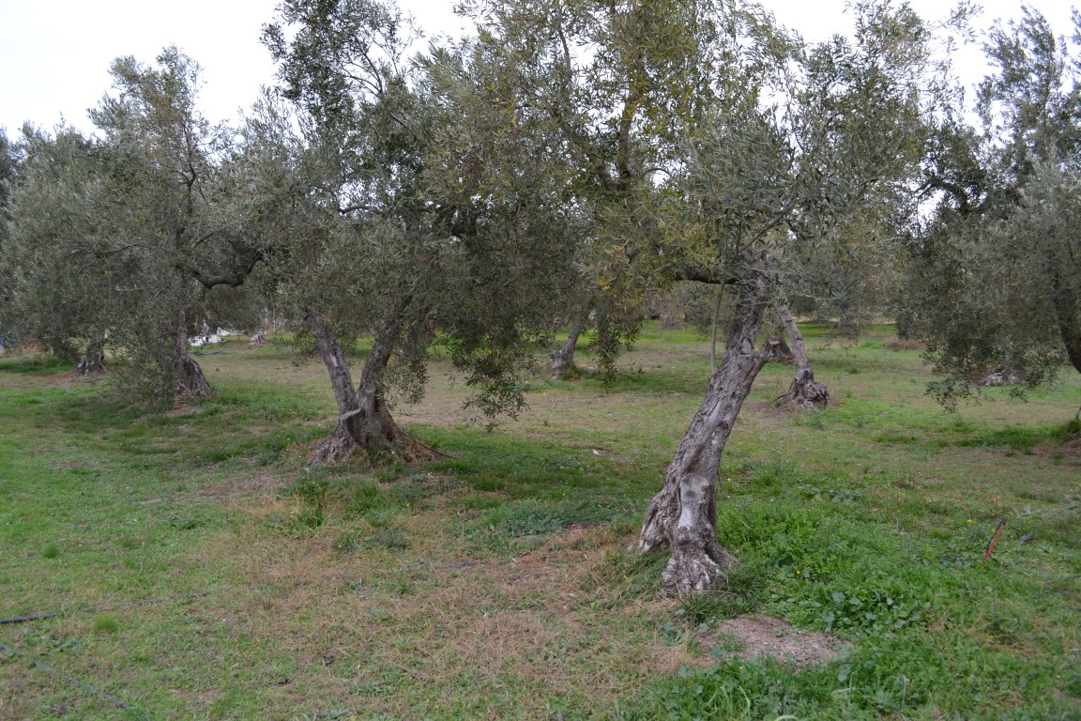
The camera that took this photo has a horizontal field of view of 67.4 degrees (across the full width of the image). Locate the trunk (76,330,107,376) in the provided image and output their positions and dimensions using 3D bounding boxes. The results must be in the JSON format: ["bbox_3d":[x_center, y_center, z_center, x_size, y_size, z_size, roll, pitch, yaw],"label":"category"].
[{"bbox_3d":[-9.658,-0.180,17.402,0.600,0.908,0.620,-2,5,-29],"label":"trunk"}]

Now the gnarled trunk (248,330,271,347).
[{"bbox_3d":[-9.508,-0.785,27.405,0.720,0.556,0.650,-2,5,-19],"label":"gnarled trunk"}]

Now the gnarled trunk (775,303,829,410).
[{"bbox_3d":[3.977,-0.099,12.276,0.761,1.545,0.700,1,5,18],"label":"gnarled trunk"}]

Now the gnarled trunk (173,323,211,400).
[{"bbox_3d":[-5.812,-0.017,13.470,0.575,1.196,0.620,-2,5,-23],"label":"gnarled trunk"}]

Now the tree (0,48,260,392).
[{"bbox_3d":[-6.766,-2.205,13.234,3.980,5.595,3.900,-2,5,-27],"label":"tree"}]

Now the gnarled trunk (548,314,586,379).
[{"bbox_3d":[0.548,-0.305,16.567,0.769,1.287,0.650,0,4,2],"label":"gnarled trunk"}]

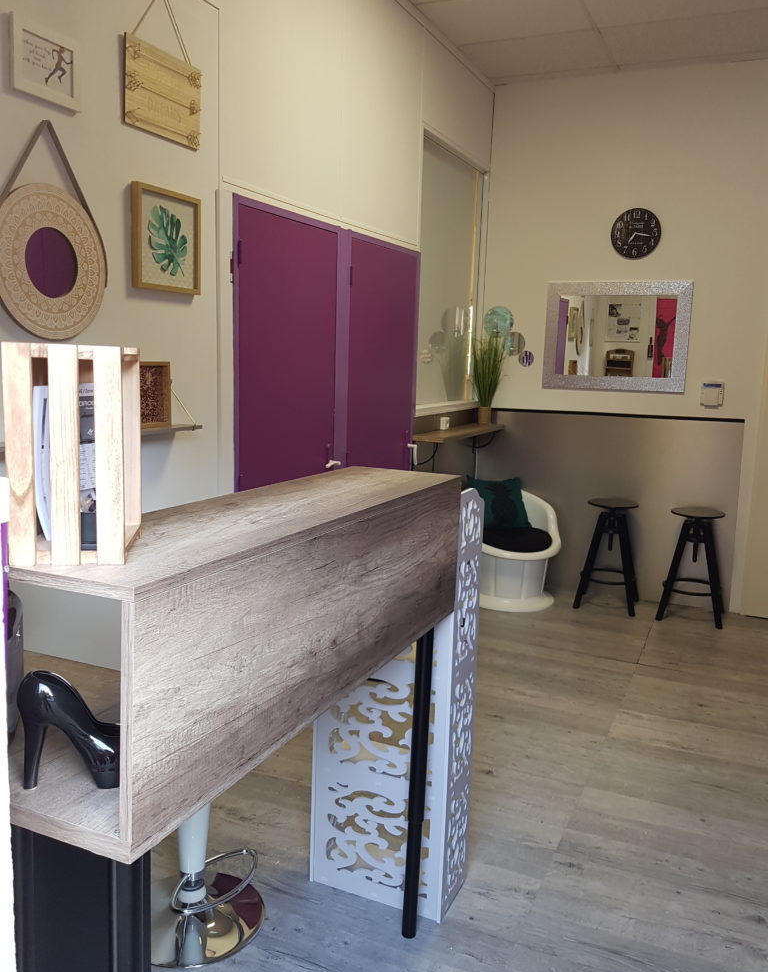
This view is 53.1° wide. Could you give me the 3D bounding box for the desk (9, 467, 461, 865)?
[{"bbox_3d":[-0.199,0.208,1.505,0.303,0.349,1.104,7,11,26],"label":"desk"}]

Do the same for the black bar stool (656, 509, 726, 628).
[{"bbox_3d":[1.919,0.484,4.750,0.340,0.682,0.340,7,11,26],"label":"black bar stool"}]

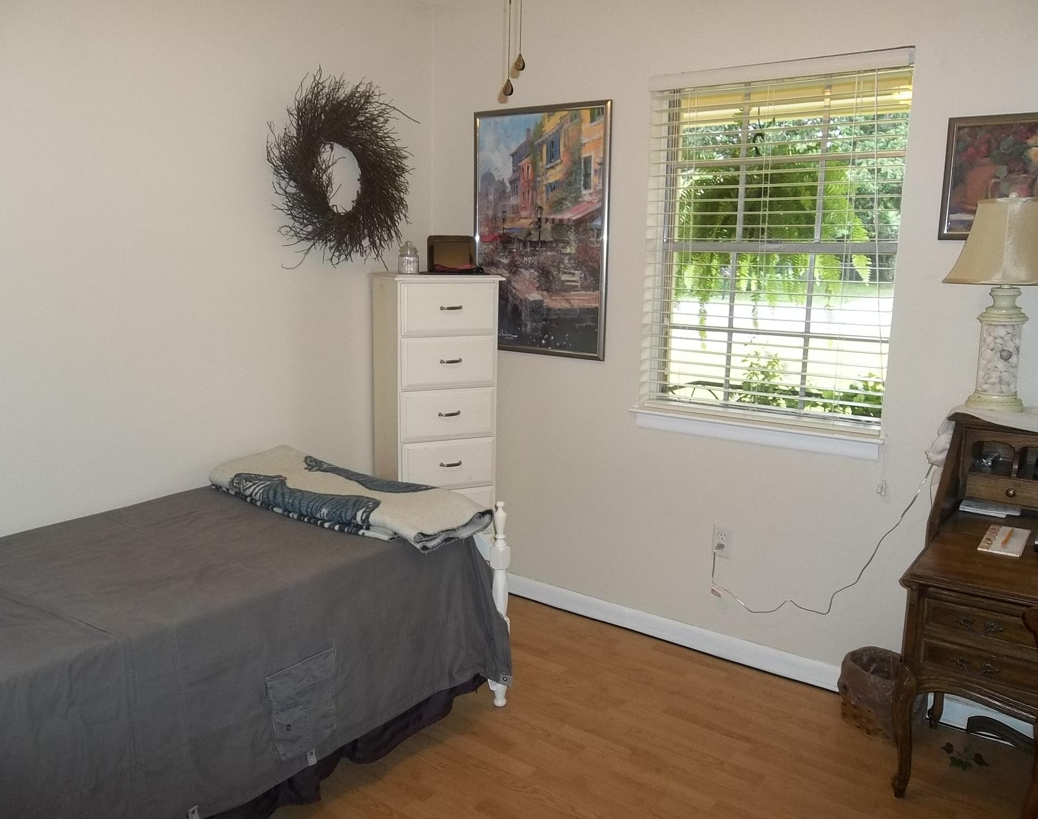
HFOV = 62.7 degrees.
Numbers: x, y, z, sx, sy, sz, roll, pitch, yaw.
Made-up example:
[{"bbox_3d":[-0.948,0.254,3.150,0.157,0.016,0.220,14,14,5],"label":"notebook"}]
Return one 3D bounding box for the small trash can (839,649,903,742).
[{"bbox_3d":[1.124,0.876,2.625,0.230,0.210,0.230,8,13,35],"label":"small trash can"}]

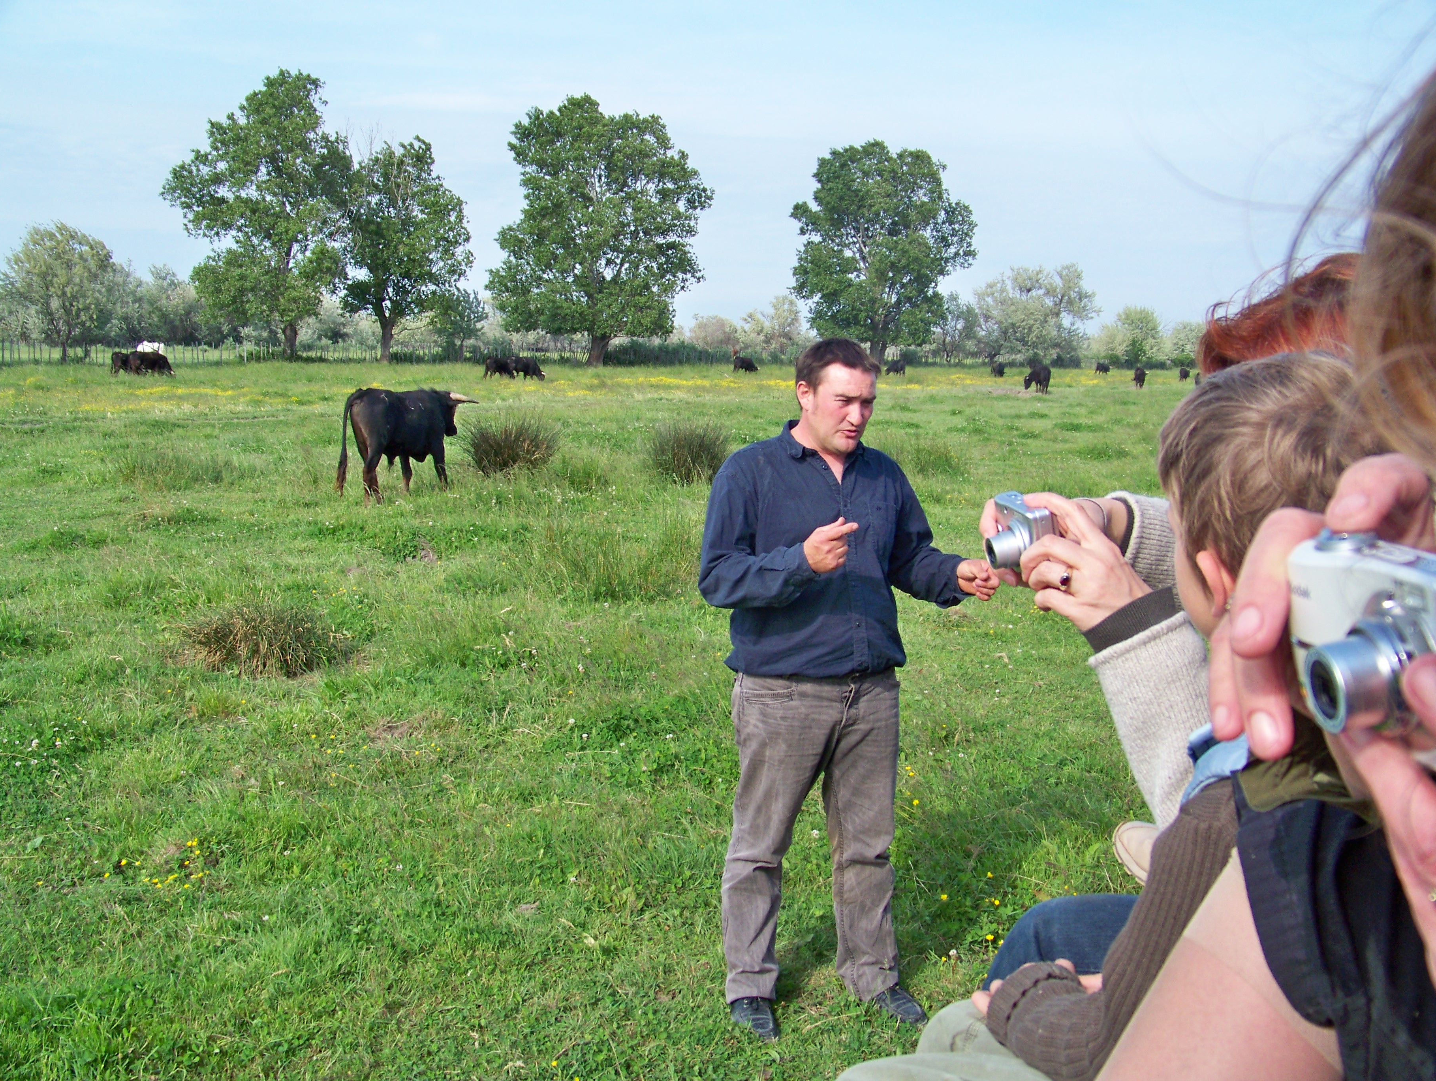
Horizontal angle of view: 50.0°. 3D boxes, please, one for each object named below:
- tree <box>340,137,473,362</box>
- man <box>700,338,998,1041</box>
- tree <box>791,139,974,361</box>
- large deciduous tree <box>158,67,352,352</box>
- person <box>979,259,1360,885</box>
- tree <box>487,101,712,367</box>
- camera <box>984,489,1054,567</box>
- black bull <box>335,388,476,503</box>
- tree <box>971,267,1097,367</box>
[{"bbox_3d":[-24.049,-22.440,119.000,9.960,17.480,9.960,1,7,0],"label":"tree"},{"bbox_3d":[0.336,0.356,3.871,0.620,1.730,0.500,-4,8,-33],"label":"man"},{"bbox_3d":[13.645,-23.716,127.000,14.860,18.560,14.240,1,7,0],"label":"tree"},{"bbox_3d":[-36.047,-25.347,120.000,14.210,22.720,13.910,1,7,0],"label":"large deciduous tree"},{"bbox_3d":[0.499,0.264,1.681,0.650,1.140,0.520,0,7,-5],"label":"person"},{"bbox_3d":[-8.902,-23.273,116.000,16.530,20.520,15.850,1,7,0],"label":"tree"},{"bbox_3d":[0.289,-0.004,1.480,0.058,0.060,0.090,-15,16,-12],"label":"camera"},{"bbox_3d":[-3.437,-1.071,16.958,0.720,1.290,1.850,5,8,30],"label":"black bull"},{"bbox_3d":[30.504,-21.634,148.000,11.650,9.840,10.210,1,7,0],"label":"tree"}]

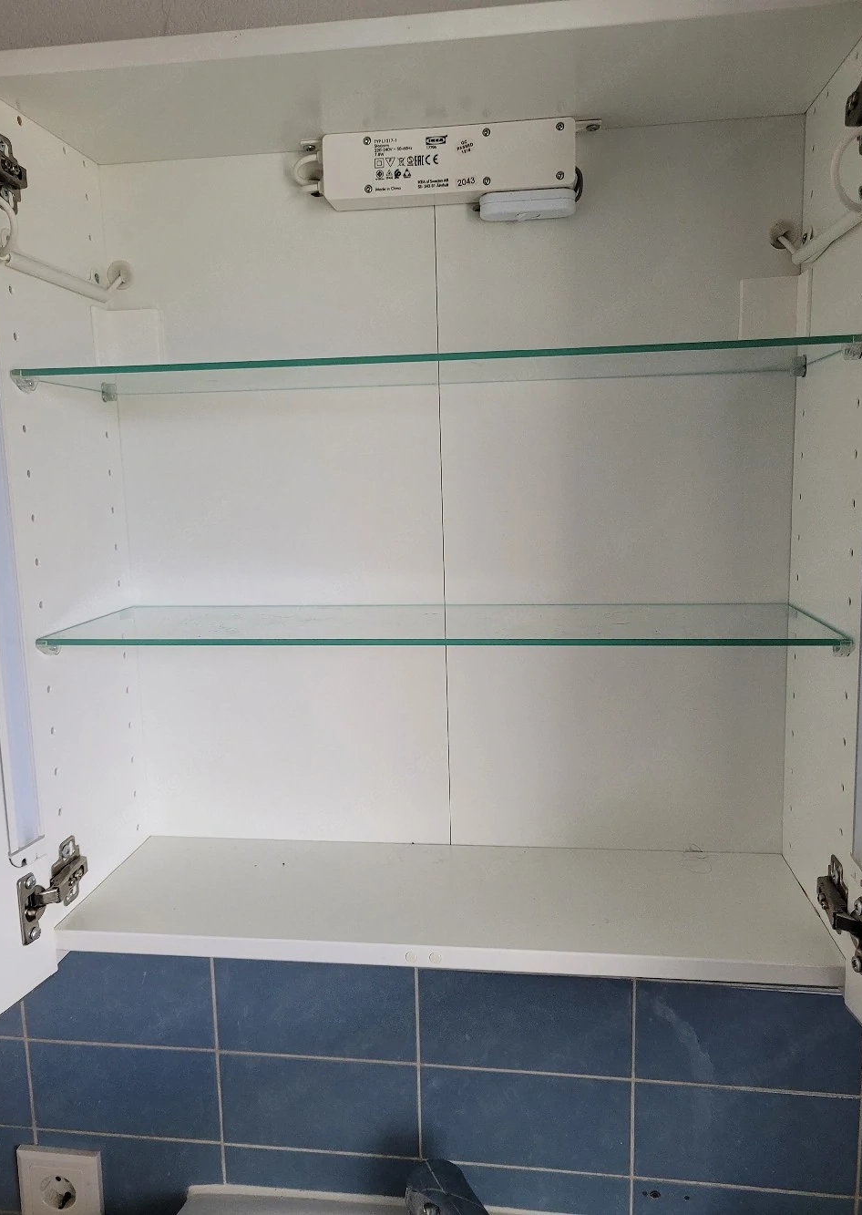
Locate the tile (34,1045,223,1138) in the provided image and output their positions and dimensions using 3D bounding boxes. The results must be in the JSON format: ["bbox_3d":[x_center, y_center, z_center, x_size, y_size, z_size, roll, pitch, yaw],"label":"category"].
[{"bbox_3d":[-0.309,0.487,0.925,0.199,0.099,0.009,0,9,8],"label":"tile"}]

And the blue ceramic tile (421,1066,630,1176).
[{"bbox_3d":[0.089,0.487,0.870,0.199,0.099,0.009,0,9,8],"label":"blue ceramic tile"}]

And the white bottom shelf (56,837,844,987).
[{"bbox_3d":[0.009,0.236,0.735,0.569,0.017,0.177,0,9,8],"label":"white bottom shelf"}]

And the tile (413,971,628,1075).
[{"bbox_3d":[0.087,0.388,0.855,0.199,0.099,0.009,0,9,8],"label":"tile"}]

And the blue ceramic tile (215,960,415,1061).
[{"bbox_3d":[-0.112,0.388,0.882,0.199,0.099,0.009,0,9,8],"label":"blue ceramic tile"}]

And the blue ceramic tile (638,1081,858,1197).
[{"bbox_3d":[0.289,0.487,0.843,0.199,0.099,0.009,0,9,8],"label":"blue ceramic tile"}]

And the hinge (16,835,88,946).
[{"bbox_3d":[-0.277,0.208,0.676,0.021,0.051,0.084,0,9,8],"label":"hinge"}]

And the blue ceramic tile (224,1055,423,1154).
[{"bbox_3d":[-0.110,0.487,0.897,0.199,0.099,0.009,0,9,8],"label":"blue ceramic tile"}]

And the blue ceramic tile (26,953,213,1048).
[{"bbox_3d":[-0.311,0.388,0.910,0.199,0.099,0.009,0,9,8],"label":"blue ceramic tile"}]

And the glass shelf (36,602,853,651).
[{"bbox_3d":[0.004,0.013,0.708,0.566,0.005,0.159,0,9,8],"label":"glass shelf"}]

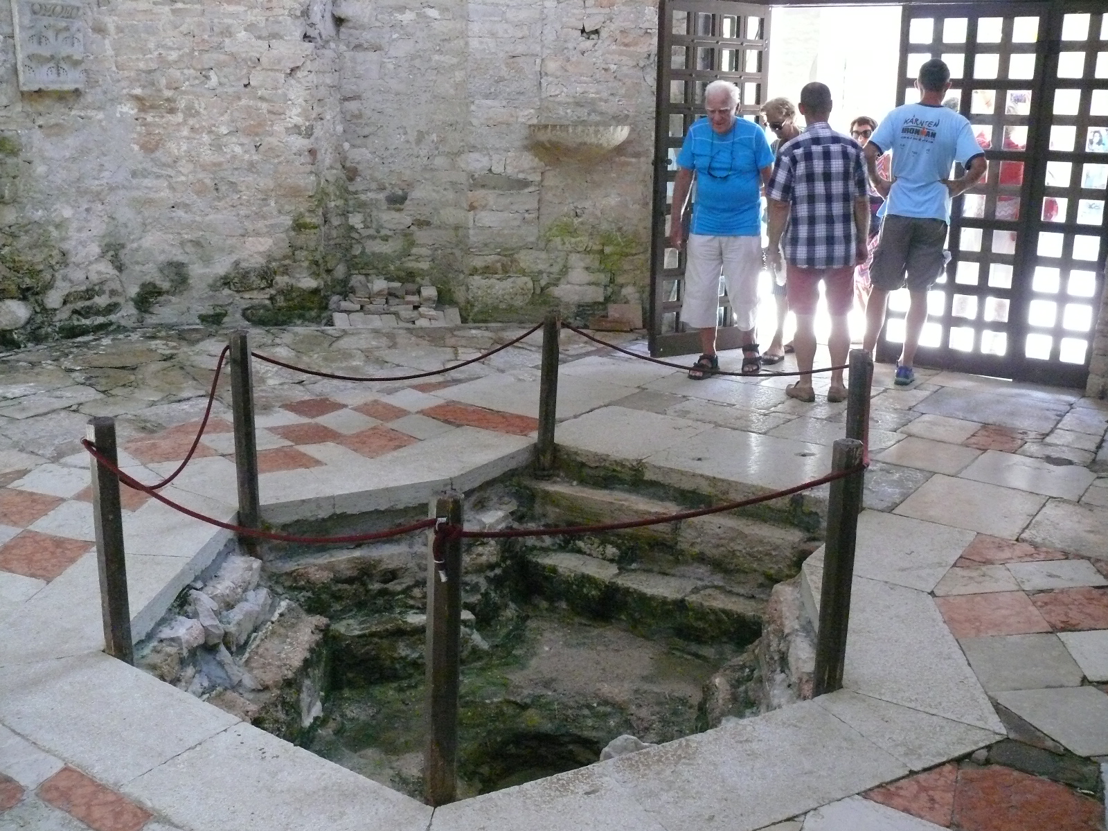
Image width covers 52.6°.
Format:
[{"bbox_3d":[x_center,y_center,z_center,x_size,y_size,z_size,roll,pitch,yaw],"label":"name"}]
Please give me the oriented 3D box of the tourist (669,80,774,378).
[{"bbox_3d":[1.079,-1.157,6.925,0.630,1.757,0.380,4,15,14],"label":"tourist"}]

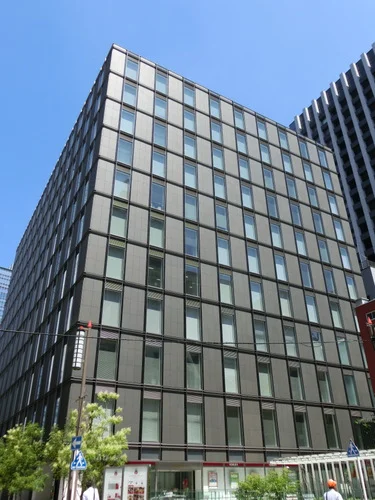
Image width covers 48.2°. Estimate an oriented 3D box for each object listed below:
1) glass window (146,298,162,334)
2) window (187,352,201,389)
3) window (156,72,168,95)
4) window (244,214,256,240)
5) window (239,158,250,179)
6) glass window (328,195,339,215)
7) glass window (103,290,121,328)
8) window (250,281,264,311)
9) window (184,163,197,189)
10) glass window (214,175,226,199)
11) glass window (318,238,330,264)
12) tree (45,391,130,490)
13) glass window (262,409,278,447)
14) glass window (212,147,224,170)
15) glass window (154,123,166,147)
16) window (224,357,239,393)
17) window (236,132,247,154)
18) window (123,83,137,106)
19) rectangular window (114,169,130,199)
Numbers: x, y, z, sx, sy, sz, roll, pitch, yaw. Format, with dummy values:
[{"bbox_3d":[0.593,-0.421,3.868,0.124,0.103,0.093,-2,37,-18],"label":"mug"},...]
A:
[{"bbox_3d":[-2.670,5.350,33.899,1.380,2.880,0.180,15,-33,-26],"label":"glass window"},{"bbox_3d":[0.505,9.447,33.193,1.370,2.850,0.150,15,-33,-26],"label":"window"},{"bbox_3d":[-2.892,-18.444,46.687,1.370,2.850,0.150,15,-33,-26],"label":"window"},{"bbox_3d":[6.617,-2.411,44.069,1.300,2.850,0.150,15,-33,-26],"label":"window"},{"bbox_3d":[6.455,-9.094,47.814,1.320,2.900,0.150,15,-33,-26],"label":"window"},{"bbox_3d":[18.755,-5.613,53.468,1.280,2.860,0.150,15,-33,-26],"label":"glass window"},{"bbox_3d":[-5.751,4.345,31.877,1.370,2.850,0.150,15,-33,-26],"label":"glass window"},{"bbox_3d":[6.715,4.366,40.344,1.300,2.850,0.150,15,-33,-26],"label":"window"},{"bbox_3d":[0.321,-7.583,42.757,1.300,2.850,0.150,15,-33,-26],"label":"window"},{"bbox_3d":[3.389,-6.617,44.350,1.320,2.900,0.150,15,-33,-26],"label":"glass window"},{"bbox_3d":[15.911,0.239,48.749,1.370,2.850,0.150,15,-33,-26],"label":"glass window"},{"bbox_3d":[-5.059,10.219,21.166,4.270,6.040,4.050,5,-30,-11],"label":"tree"},{"bbox_3d":[6.739,14.498,34.669,1.320,2.900,0.150,15,-33,-26],"label":"glass window"},{"bbox_3d":[3.349,-9.951,46.208,1.320,2.900,0.150,15,-33,-26],"label":"glass window"},{"bbox_3d":[-2.820,-11.687,42.913,1.370,2.850,0.150,15,-33,-26],"label":"glass window"},{"bbox_3d":[3.554,10.147,33.951,1.382,2.800,0.150,15,-33,-26],"label":"window"},{"bbox_3d":[6.446,-12.641,49.675,1.300,2.850,0.150,15,-33,-26],"label":"window"},{"bbox_3d":[-5.869,-15.749,42.862,1.280,2.860,0.150,15,-33,-26],"label":"window"},{"bbox_3d":[-5.858,-5.791,37.537,1.370,2.850,0.150,15,-33,-26],"label":"rectangular window"}]

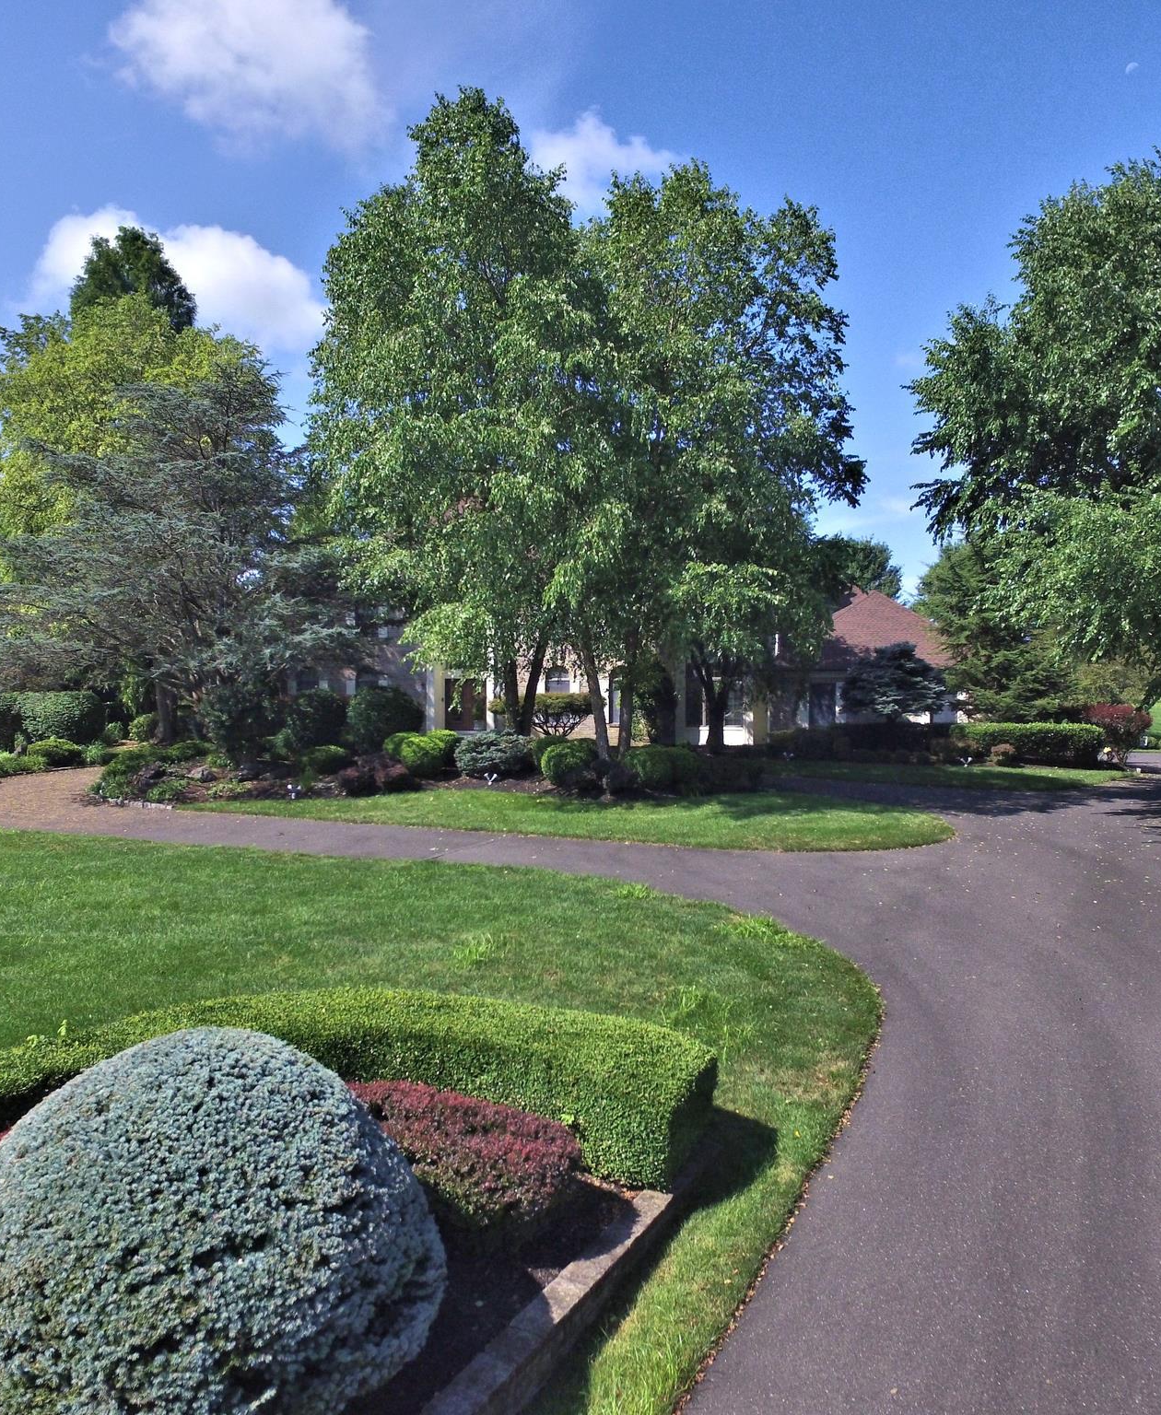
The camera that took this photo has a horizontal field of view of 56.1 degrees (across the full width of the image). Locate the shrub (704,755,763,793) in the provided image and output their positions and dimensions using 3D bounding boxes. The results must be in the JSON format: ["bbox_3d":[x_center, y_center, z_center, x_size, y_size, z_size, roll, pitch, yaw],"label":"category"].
[{"bbox_3d":[4.058,1.632,28.852,1.500,0.920,1.400,0,5,0],"label":"shrub"}]

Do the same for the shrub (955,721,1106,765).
[{"bbox_3d":[14.765,1.186,35.800,4.986,1.452,1.700,0,2,0],"label":"shrub"}]

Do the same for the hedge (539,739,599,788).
[{"bbox_3d":[-0.301,1.526,29.700,1.650,1.290,1.500,0,2,-1],"label":"hedge"}]

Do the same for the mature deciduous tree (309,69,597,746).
[{"bbox_3d":[-3.765,-8.265,32.000,8.438,19.776,8.000,0,2,0],"label":"mature deciduous tree"}]

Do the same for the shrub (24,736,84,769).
[{"bbox_3d":[-16.046,1.283,33.238,1.650,0.850,1.500,0,5,0],"label":"shrub"}]

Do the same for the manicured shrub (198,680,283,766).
[{"bbox_3d":[-10.707,0.513,34.500,2.530,2.490,2.300,-1,3,-17],"label":"manicured shrub"}]

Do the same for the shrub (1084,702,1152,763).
[{"bbox_3d":[17.744,0.852,36.000,2.337,2.045,2.200,0,2,0],"label":"shrub"}]

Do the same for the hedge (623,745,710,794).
[{"bbox_3d":[2.349,1.639,29.200,2.240,1.300,1.900,0,2,5],"label":"hedge"}]

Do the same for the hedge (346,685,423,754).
[{"bbox_3d":[-6.767,0.259,37.766,2.550,2.100,2.300,0,5,0],"label":"hedge"}]

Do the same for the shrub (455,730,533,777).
[{"bbox_3d":[-2.569,1.328,32.200,2.250,1.350,1.900,0,2,-5],"label":"shrub"}]

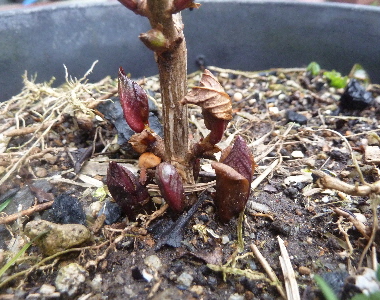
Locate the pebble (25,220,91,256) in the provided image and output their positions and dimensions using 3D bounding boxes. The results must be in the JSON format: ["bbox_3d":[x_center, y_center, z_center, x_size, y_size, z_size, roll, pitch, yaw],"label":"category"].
[{"bbox_3d":[-0.053,0.035,0.115,0.025,0.012,0.013,0,30,0],"label":"pebble"}]

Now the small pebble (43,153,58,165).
[{"bbox_3d":[-0.085,0.005,0.177,0.008,0.006,0.007,0,30,0],"label":"small pebble"}]

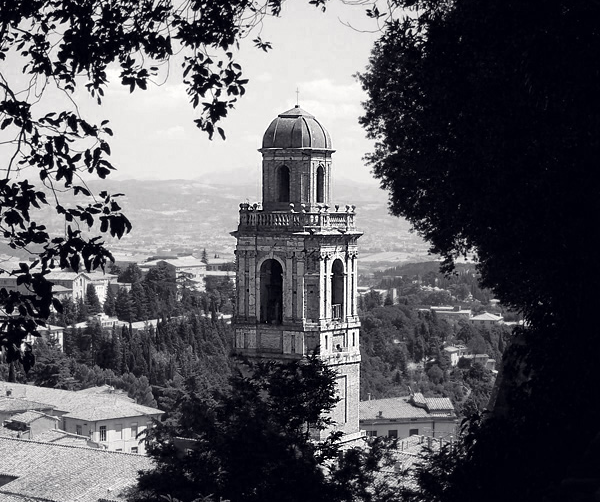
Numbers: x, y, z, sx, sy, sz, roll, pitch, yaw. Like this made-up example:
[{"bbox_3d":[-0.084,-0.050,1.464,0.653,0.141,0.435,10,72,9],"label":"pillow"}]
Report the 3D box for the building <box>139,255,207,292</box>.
[{"bbox_3d":[-60.688,11.424,770.000,21.500,17.000,25.000,1,2,35],"label":"building"}]

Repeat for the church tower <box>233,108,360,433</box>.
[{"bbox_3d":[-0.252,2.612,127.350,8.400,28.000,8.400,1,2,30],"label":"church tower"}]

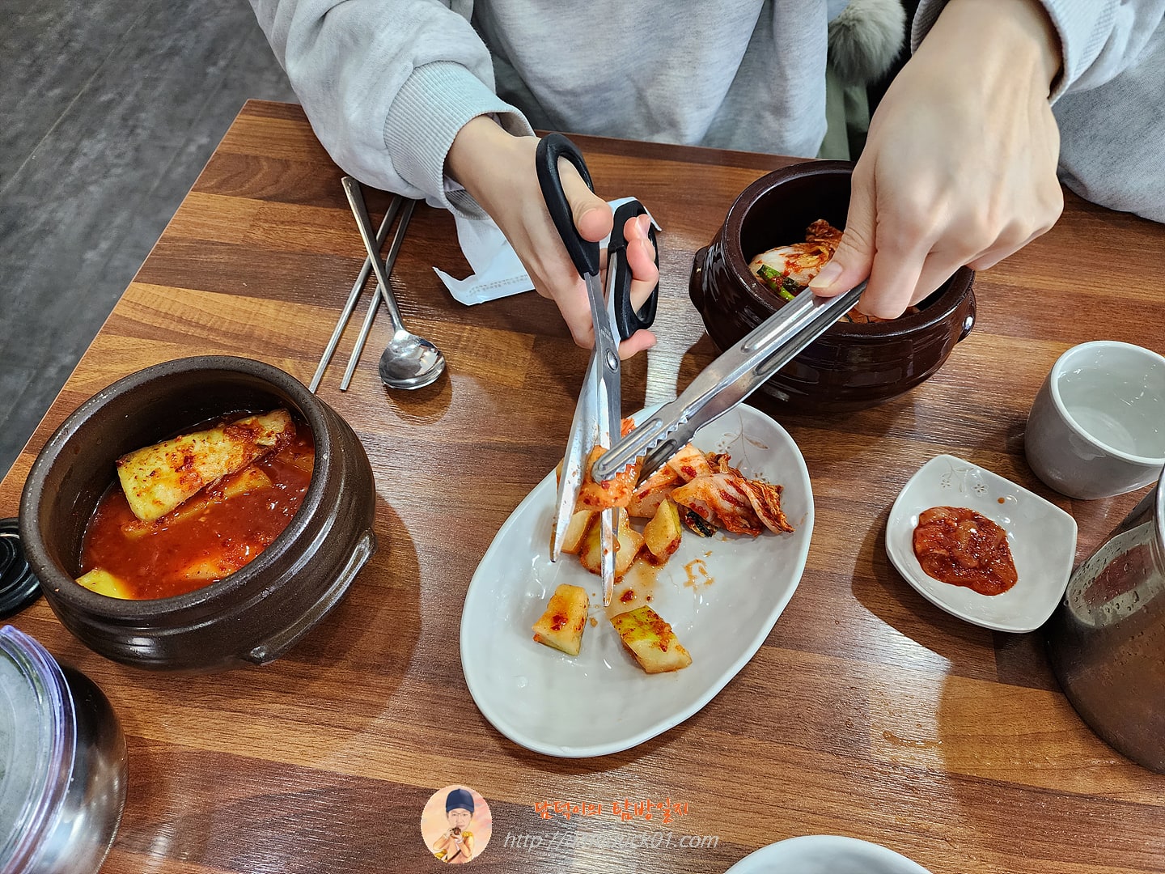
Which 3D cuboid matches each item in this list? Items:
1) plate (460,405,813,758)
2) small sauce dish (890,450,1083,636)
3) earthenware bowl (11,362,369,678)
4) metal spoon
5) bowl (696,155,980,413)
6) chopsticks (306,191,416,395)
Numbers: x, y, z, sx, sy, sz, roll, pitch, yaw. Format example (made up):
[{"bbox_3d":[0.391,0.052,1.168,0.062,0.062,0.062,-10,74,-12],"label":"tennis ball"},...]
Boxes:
[{"bbox_3d":[0.034,0.066,0.410,0.142,0.027,0.224,36,64,20],"label":"plate"},{"bbox_3d":[0.205,0.063,0.412,0.089,0.027,0.089,33,63,19],"label":"small sauce dish"},{"bbox_3d":[-0.187,0.038,0.395,0.166,0.081,0.160,0,58,0],"label":"earthenware bowl"},{"bbox_3d":[-0.138,-0.108,0.524,0.042,0.020,0.203,-17,59,-10],"label":"metal spoon"},{"bbox_3d":[0.151,-0.088,0.474,0.170,0.084,0.154,8,58,5],"label":"bowl"},{"bbox_3d":[-0.141,-0.122,0.540,0.025,0.007,0.222,8,58,5],"label":"chopsticks"}]

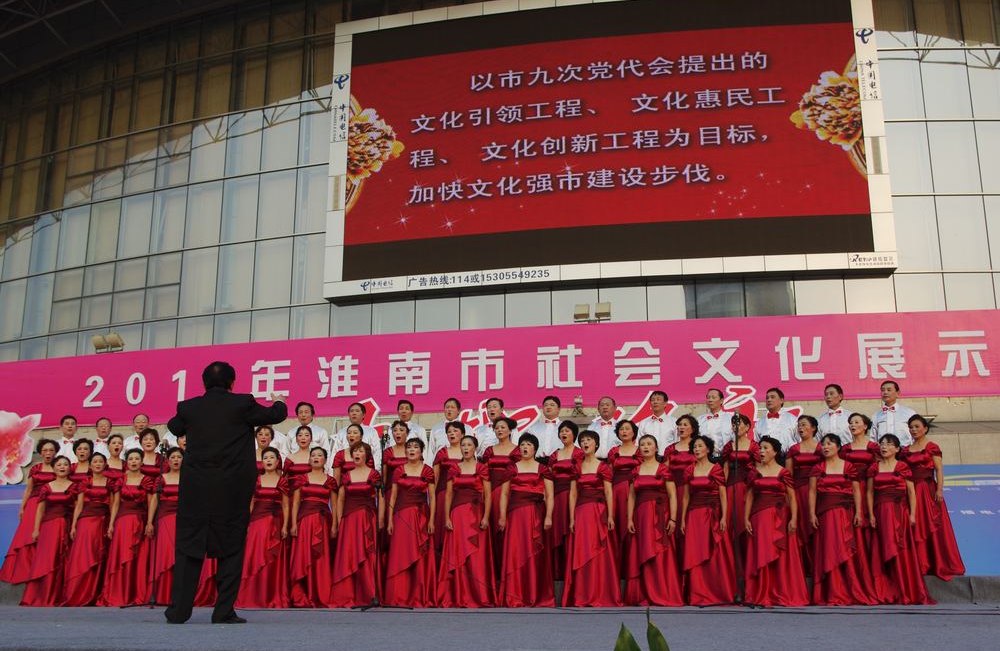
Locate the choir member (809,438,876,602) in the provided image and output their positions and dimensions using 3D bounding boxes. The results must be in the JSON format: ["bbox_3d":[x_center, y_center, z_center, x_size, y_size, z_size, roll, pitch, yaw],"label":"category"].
[{"bbox_3d":[3.232,1.838,10.354,0.510,1.610,0.410,-7,-15,27],"label":"choir member"}]

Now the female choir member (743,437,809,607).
[{"bbox_3d":[2.682,1.894,10.587,0.520,1.605,0.400,-4,-13,16],"label":"female choir member"}]

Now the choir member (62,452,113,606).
[{"bbox_3d":[-4.327,2.130,11.431,0.500,1.582,0.430,5,-14,-20],"label":"choir member"}]

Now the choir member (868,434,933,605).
[{"bbox_3d":[3.777,1.828,10.303,0.490,1.600,0.410,-8,-15,30],"label":"choir member"}]

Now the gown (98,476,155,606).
[{"bbox_3d":[-4.001,2.306,11.665,0.550,1.357,0.460,2,-13,-10],"label":"gown"}]

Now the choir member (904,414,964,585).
[{"bbox_3d":[4.306,1.695,10.836,0.570,1.601,0.460,-6,-14,23],"label":"choir member"}]

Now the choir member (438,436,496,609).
[{"bbox_3d":[-0.315,1.875,10.519,0.540,1.651,0.430,-2,-13,6],"label":"choir member"}]

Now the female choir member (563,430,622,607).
[{"bbox_3d":[0.899,1.861,10.548,0.560,1.685,0.460,-2,-13,8],"label":"female choir member"}]

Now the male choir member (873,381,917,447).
[{"bbox_3d":[4.169,1.447,11.336,0.500,1.746,0.310,-6,-14,22],"label":"male choir member"}]

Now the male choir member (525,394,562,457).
[{"bbox_3d":[0.579,1.651,12.086,0.500,1.738,0.310,-3,-13,10],"label":"male choir member"}]

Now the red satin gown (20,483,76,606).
[{"bbox_3d":[-4.830,2.330,11.721,0.550,1.367,0.460,3,-13,-13],"label":"red satin gown"}]

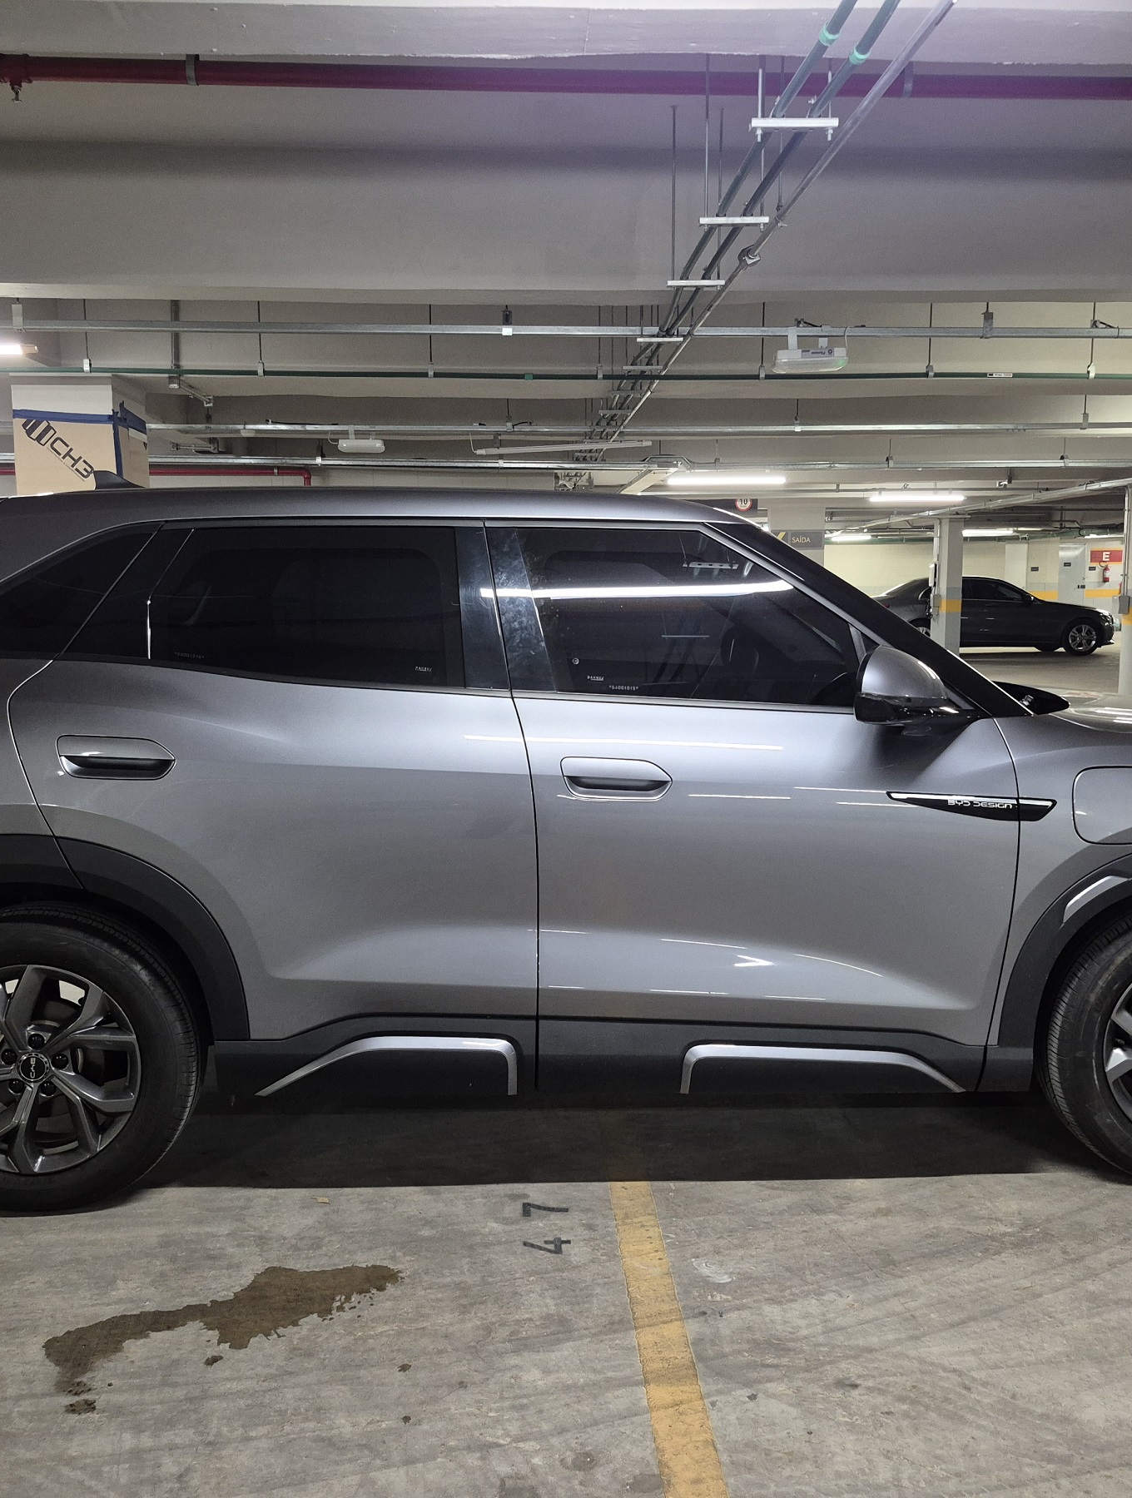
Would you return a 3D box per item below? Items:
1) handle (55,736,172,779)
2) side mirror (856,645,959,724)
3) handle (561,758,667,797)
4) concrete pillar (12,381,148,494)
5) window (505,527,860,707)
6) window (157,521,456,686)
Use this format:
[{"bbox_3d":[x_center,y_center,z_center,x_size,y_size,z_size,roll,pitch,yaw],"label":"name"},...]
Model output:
[{"bbox_3d":[-0.954,0.016,2.844,0.243,0.096,0.050,0,7,-2],"label":"handle"},{"bbox_3d":[0.740,-0.136,2.849,0.220,0.175,0.230,-1,7,-2],"label":"side mirror"},{"bbox_3d":[0.107,0.059,2.887,0.240,0.093,0.050,0,7,-2],"label":"handle"},{"bbox_3d":[-2.652,-0.745,7.420,0.510,2.460,0.650,-1,7,-4],"label":"concrete pillar"},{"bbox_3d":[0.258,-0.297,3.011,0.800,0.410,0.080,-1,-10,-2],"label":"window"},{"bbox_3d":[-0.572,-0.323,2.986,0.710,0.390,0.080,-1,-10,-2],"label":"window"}]

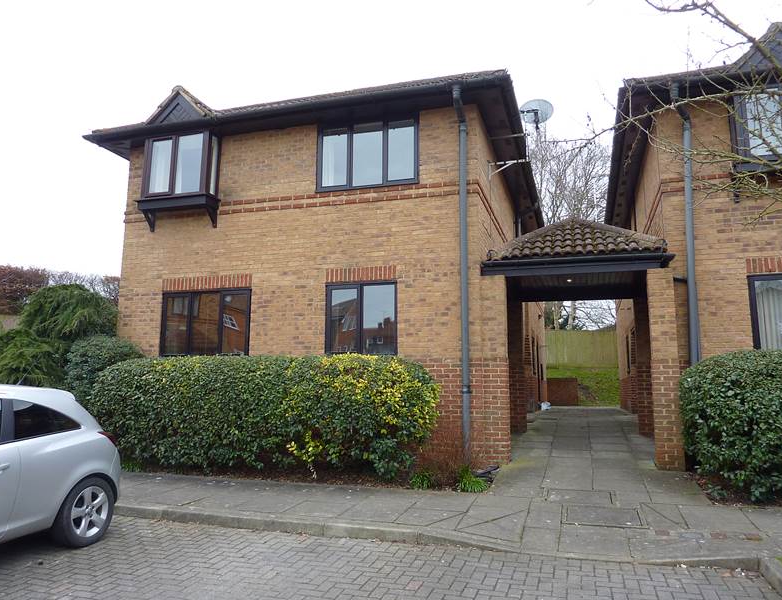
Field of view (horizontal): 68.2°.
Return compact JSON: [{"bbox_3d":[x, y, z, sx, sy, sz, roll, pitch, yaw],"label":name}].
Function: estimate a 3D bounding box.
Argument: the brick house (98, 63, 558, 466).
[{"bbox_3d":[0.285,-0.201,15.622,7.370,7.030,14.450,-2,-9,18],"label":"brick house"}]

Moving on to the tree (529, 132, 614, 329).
[{"bbox_3d":[10.462,-2.888,33.129,7.000,13.800,7.000,-2,-9,18],"label":"tree"}]

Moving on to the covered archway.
[{"bbox_3d":[2.863,0.559,8.915,2.600,3.660,3.100,-2,-9,18],"label":"covered archway"}]

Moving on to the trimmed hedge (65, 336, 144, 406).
[{"bbox_3d":[-4.486,1.469,8.987,1.700,1.870,1.500,-2,-9,18],"label":"trimmed hedge"}]

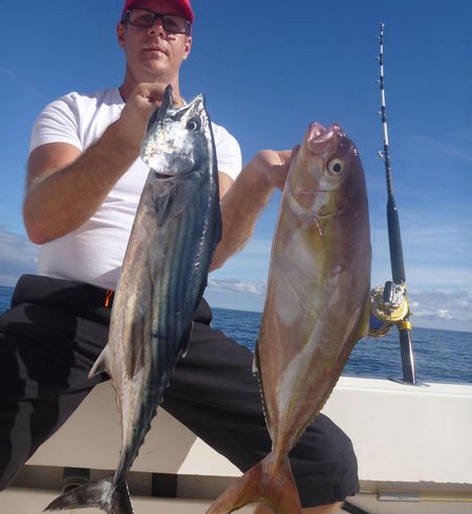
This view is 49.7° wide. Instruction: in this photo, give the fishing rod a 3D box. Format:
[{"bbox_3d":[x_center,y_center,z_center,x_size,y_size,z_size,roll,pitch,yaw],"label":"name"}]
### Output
[{"bbox_3d":[0.519,-0.291,1.802,0.140,1.680,0.130,8,-29,-4],"label":"fishing rod"}]

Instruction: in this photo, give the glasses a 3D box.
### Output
[{"bbox_3d":[-0.196,-0.537,1.216,0.145,0.046,0.140,3,4,-16],"label":"glasses"}]

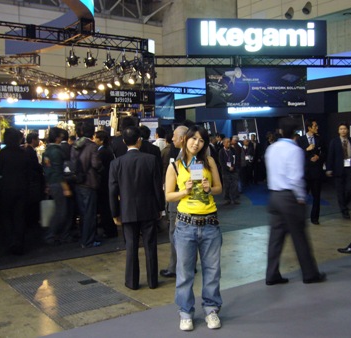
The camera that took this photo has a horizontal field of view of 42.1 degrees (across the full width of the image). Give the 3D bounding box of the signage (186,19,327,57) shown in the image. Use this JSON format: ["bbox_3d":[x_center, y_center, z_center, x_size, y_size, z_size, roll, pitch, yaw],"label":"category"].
[{"bbox_3d":[2.127,-3.432,11.900,3.620,0.930,0.350,-1,3,-7],"label":"signage"}]

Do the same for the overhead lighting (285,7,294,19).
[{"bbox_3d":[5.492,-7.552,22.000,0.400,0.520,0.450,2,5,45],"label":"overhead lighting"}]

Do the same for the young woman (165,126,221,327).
[{"bbox_3d":[0.138,0.454,3.600,0.450,1.560,0.340,-1,3,-3],"label":"young woman"}]

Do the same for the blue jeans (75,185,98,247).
[{"bbox_3d":[-1.246,0.648,6.420,0.320,0.870,0.270,2,4,41],"label":"blue jeans"}]

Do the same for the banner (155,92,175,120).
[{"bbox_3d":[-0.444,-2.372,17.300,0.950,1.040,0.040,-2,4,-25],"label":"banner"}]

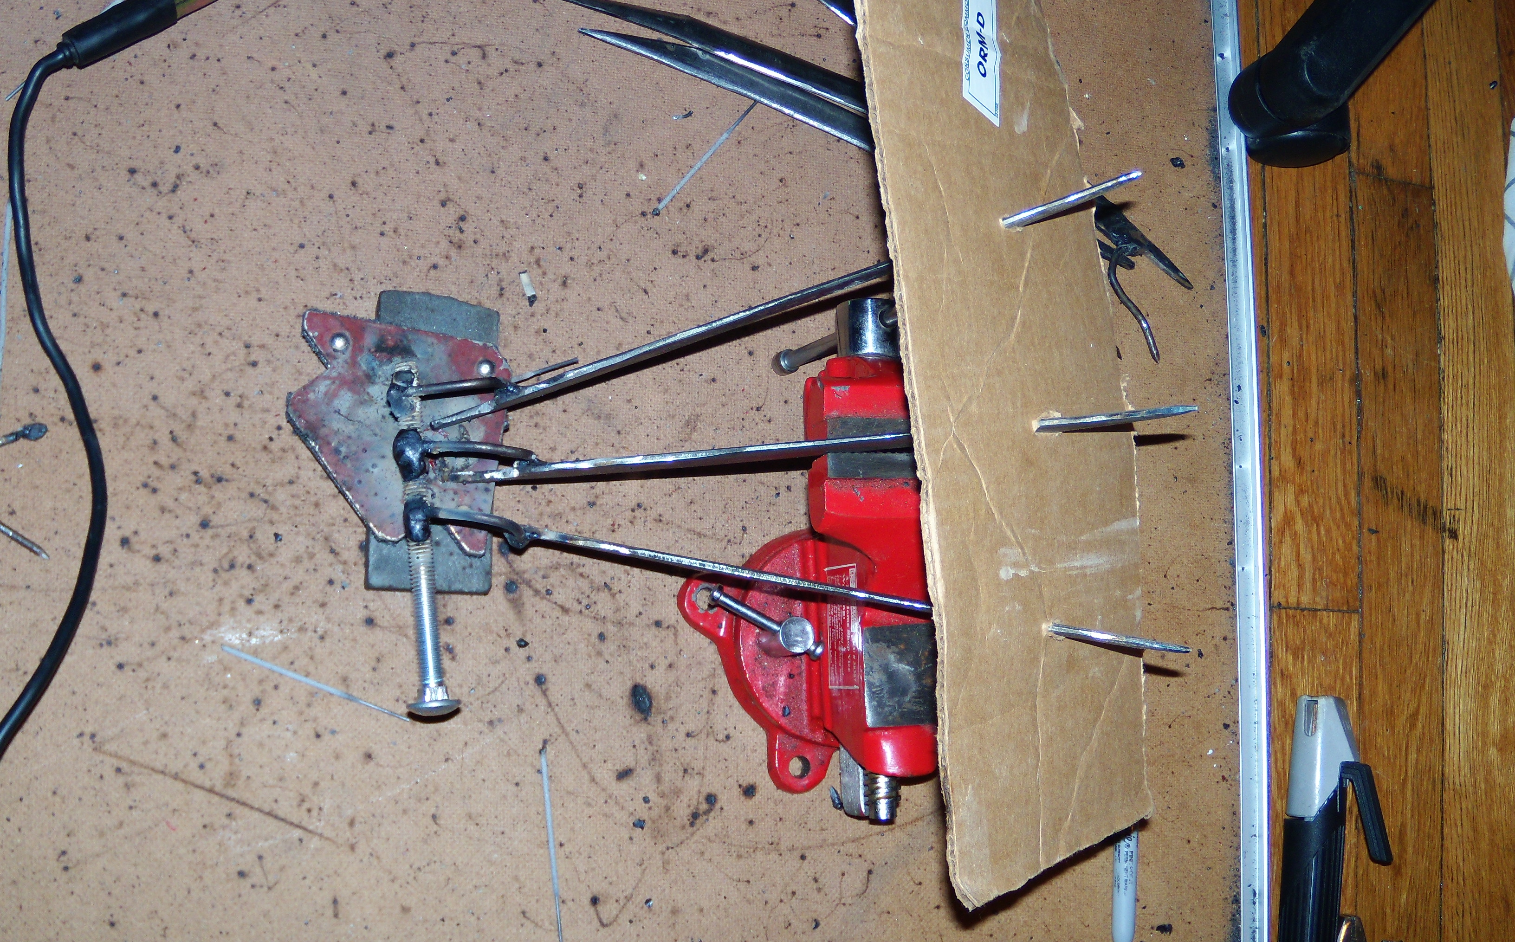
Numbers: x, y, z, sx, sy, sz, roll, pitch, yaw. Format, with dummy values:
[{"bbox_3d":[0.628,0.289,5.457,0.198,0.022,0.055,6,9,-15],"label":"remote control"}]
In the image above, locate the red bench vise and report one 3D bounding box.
[{"bbox_3d":[0.042,0.035,0.631,0.132,0.122,0.205,2,83,-17],"label":"red bench vise"}]

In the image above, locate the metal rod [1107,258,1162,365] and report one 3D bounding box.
[{"bbox_3d":[0.178,-0.077,0.742,0.015,0.010,0.053,-20,90,-18],"label":"metal rod"}]

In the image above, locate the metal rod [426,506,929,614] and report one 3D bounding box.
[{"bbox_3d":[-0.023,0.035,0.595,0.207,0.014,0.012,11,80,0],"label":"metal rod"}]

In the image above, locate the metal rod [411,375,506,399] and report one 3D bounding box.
[{"bbox_3d":[-0.114,-0.032,0.600,0.035,0.008,0.006,-7,85,-12],"label":"metal rod"}]

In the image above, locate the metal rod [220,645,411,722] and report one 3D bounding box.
[{"bbox_3d":[-0.173,0.084,0.619,0.078,0.002,0.002,24,77,-14],"label":"metal rod"}]

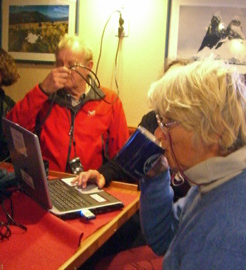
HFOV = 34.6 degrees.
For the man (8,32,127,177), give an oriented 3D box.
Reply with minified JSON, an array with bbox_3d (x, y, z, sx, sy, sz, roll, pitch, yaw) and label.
[{"bbox_3d":[-0.305,0.203,1.773,0.580,1.300,0.680,5,10,13],"label":"man"}]

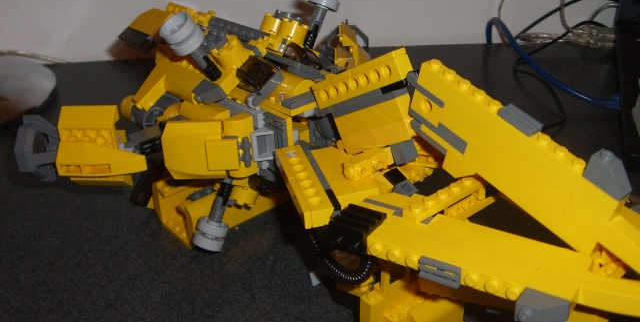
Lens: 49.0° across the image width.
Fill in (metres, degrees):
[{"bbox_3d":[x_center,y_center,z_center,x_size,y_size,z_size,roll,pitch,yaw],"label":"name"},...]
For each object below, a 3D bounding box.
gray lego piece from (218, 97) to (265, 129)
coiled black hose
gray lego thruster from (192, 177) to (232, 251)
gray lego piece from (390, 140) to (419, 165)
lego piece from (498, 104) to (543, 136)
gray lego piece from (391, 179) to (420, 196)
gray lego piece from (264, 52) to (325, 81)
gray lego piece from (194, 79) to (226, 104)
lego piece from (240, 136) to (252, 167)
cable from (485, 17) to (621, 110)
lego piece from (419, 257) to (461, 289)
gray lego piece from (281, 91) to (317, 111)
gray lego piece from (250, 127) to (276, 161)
[{"bbox_3d":[-0.042,-0.025,0.375,0.034,0.009,0.005,22,36,38],"label":"gray lego piece"},{"bbox_3d":[0.009,0.041,0.303,0.030,0.025,0.011,1,28,6],"label":"coiled black hose"},{"bbox_3d":[-0.060,0.031,0.404,0.018,0.041,0.018,16,22,-7],"label":"gray lego thruster"},{"bbox_3d":[0.034,-0.004,0.278,0.009,0.008,0.007,-19,2,-26],"label":"gray lego piece"},{"bbox_3d":[0.078,-0.016,0.274,0.008,0.003,0.016,-26,54,-35],"label":"lego piece"},{"bbox_3d":[0.039,0.012,0.320,0.007,0.006,0.008,-26,65,-41],"label":"gray lego piece"},{"bbox_3d":[-0.014,-0.051,0.380,0.007,0.006,0.047,-25,37,-34],"label":"gray lego piece"},{"bbox_3d":[-0.058,-0.035,0.370,0.016,0.008,0.011,21,62,42],"label":"gray lego piece"},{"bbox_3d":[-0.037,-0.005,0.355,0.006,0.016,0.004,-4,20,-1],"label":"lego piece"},{"bbox_3d":[0.218,-0.097,0.676,0.034,0.036,0.205,-8,28,-11],"label":"cable"},{"bbox_3d":[0.046,0.042,0.267,0.016,0.008,0.003,15,31,29],"label":"lego piece"},{"bbox_3d":[-0.011,-0.032,0.362,0.016,0.004,0.008,-25,37,-34],"label":"gray lego piece"},{"bbox_3d":[-0.028,-0.009,0.352,0.010,0.016,0.008,-5,24,-4],"label":"gray lego piece"}]

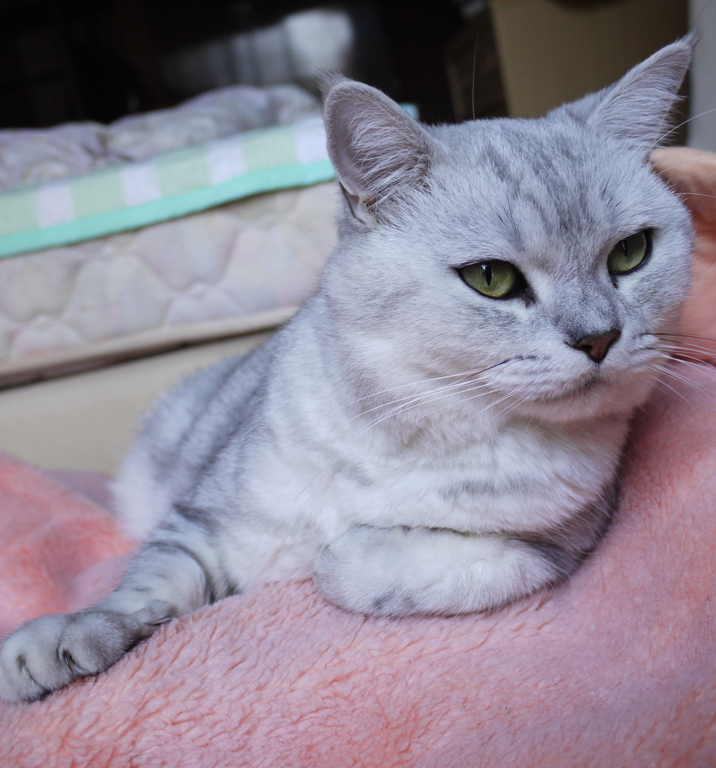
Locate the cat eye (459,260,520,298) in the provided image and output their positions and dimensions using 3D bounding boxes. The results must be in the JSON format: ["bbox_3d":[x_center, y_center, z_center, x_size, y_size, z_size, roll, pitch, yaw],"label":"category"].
[{"bbox_3d":[0.046,-0.037,0.293,0.022,0.014,0.012,-7,19,9],"label":"cat eye"}]

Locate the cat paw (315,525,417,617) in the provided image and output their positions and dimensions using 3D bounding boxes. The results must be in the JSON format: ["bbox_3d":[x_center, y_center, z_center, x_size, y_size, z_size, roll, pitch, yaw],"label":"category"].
[{"bbox_3d":[0.003,0.069,0.307,0.040,0.032,0.037,-12,21,-8],"label":"cat paw"}]

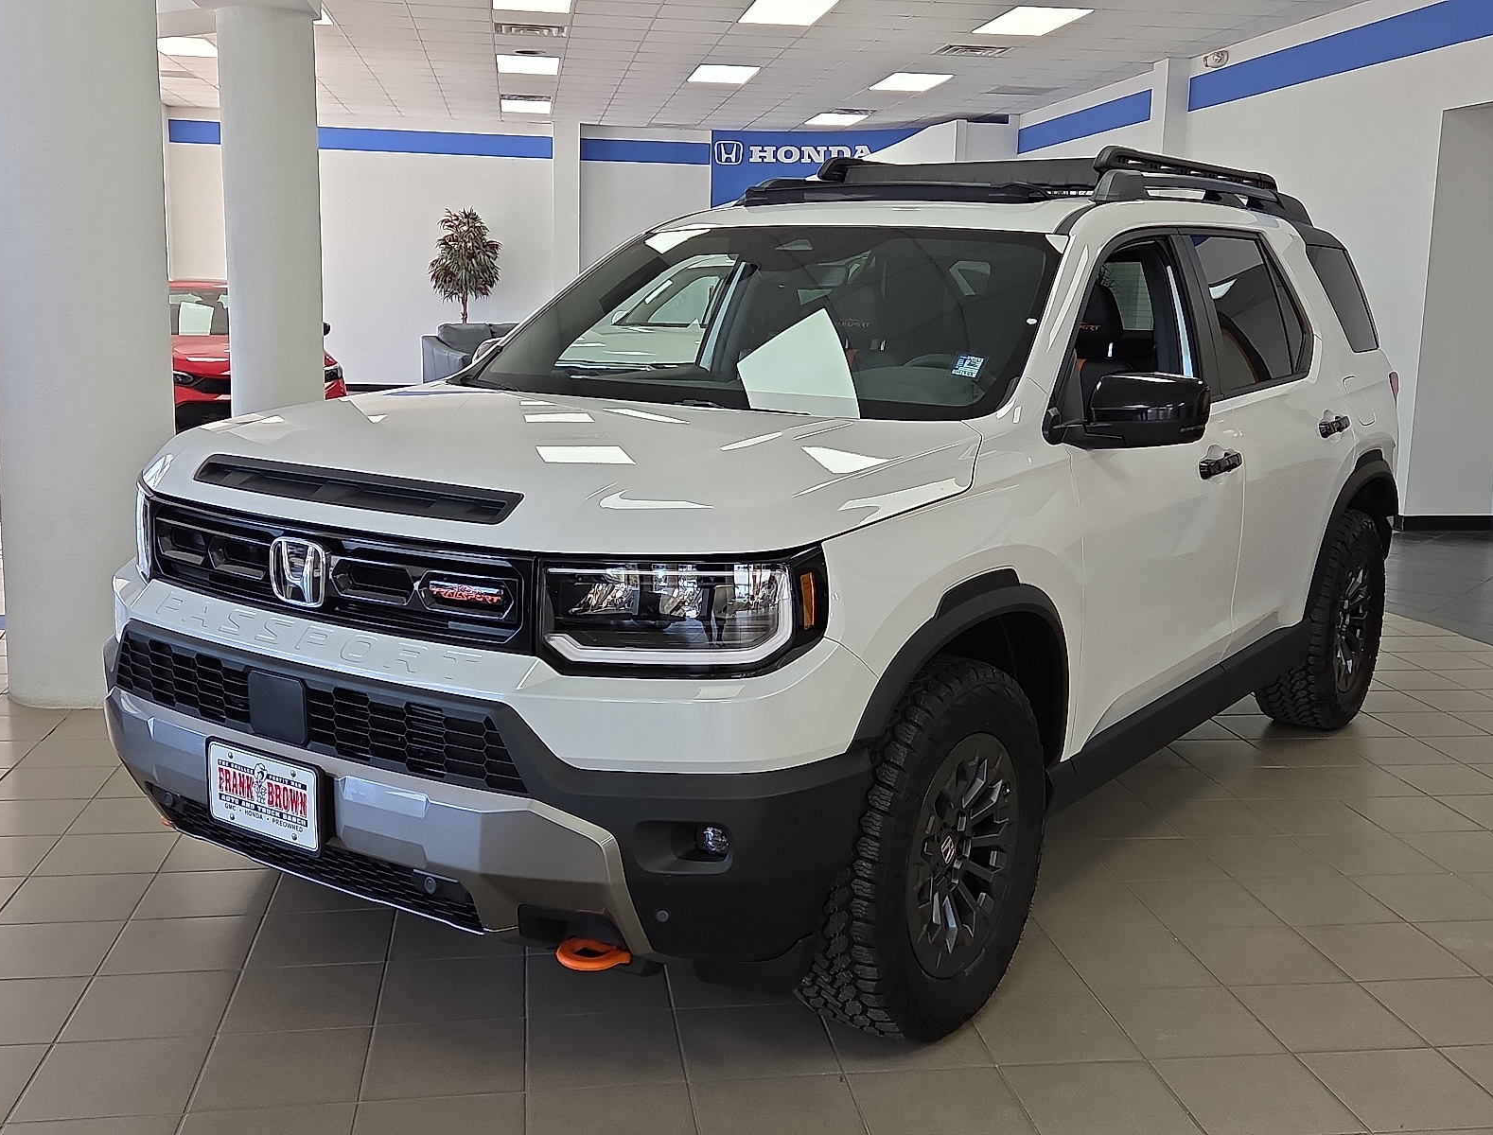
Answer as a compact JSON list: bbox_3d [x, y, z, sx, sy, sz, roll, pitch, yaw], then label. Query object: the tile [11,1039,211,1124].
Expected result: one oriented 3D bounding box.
[{"bbox_3d":[-1.179,0.958,2.870,0.300,0.010,0.292,0,11,-8],"label":"tile"}]

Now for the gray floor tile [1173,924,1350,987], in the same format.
[{"bbox_3d":[1.177,0.895,3.513,0.300,0.010,0.300,0,11,-8],"label":"gray floor tile"}]

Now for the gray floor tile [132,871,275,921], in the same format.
[{"bbox_3d":[-1.304,0.797,3.717,0.300,0.010,0.292,0,11,-8],"label":"gray floor tile"}]

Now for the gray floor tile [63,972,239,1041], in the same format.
[{"bbox_3d":[-1.225,0.908,3.158,0.300,0.010,0.300,0,11,-8],"label":"gray floor tile"}]

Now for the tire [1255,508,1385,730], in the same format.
[{"bbox_3d":[2.041,0.170,5.430,0.280,0.785,0.785,9,13,35],"label":"tire"}]

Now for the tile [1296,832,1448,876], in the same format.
[{"bbox_3d":[1.696,0.785,4.171,0.300,0.010,0.300,0,11,-8],"label":"tile"}]

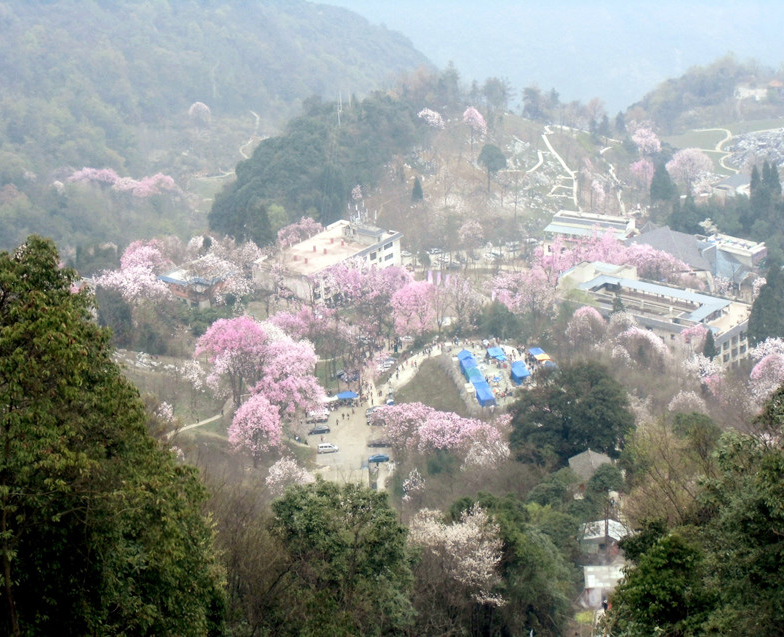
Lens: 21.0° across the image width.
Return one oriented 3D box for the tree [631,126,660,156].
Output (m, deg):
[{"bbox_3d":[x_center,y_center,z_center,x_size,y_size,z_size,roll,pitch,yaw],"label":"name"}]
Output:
[{"bbox_3d":[81.370,-56.200,675.000,9.600,10.500,9.300,-3,23,0],"label":"tree"}]

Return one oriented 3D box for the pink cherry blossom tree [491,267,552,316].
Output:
[{"bbox_3d":[32.760,-6.640,530.000,15.300,12.800,13.000,-3,23,0],"label":"pink cherry blossom tree"}]

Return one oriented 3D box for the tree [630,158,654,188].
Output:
[{"bbox_3d":[84.080,-47.760,710.000,8.410,12.370,7.990,0,20,0],"label":"tree"}]

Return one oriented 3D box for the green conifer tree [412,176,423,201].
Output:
[{"bbox_3d":[7.310,-37.250,605.000,3.400,7.200,3.400,-3,23,0],"label":"green conifer tree"}]

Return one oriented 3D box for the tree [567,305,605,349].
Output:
[{"bbox_3d":[49.040,3.290,535.000,10.140,13.020,9.630,0,20,0],"label":"tree"}]

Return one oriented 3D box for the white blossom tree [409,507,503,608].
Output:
[{"bbox_3d":[9.320,35.110,305.000,14.160,17.110,13.450,0,20,0],"label":"white blossom tree"}]

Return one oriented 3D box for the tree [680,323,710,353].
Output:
[{"bbox_3d":[71.220,4.830,497.000,7.000,8.000,6.500,-3,23,0],"label":"tree"}]

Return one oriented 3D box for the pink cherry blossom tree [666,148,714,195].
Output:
[{"bbox_3d":[102.870,-50.490,730.000,16.600,16.660,15.770,0,20,0],"label":"pink cherry blossom tree"}]

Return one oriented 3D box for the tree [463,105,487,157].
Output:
[{"bbox_3d":[25.310,-56.890,640.000,7.200,15.300,7.200,-3,23,0],"label":"tree"}]

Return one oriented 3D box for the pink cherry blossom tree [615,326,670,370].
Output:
[{"bbox_3d":[61.940,8.160,522.000,13.350,12.320,12.680,0,20,0],"label":"pink cherry blossom tree"}]

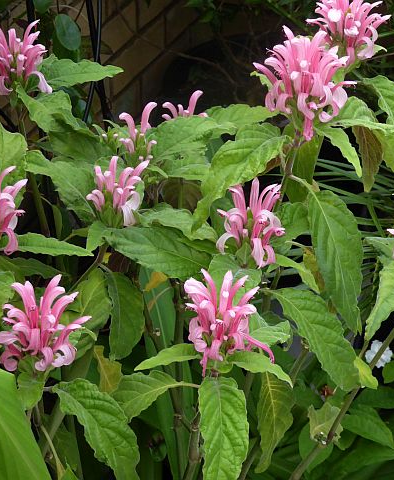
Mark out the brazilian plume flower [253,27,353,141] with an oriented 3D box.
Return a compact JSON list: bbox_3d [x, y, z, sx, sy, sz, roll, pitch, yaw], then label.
[{"bbox_3d":[0.117,-0.174,1.860,0.108,0.113,0.102,-1,14,0],"label":"brazilian plume flower"}]

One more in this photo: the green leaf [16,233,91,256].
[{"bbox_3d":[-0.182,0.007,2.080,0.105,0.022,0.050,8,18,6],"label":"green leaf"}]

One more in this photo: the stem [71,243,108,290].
[{"bbox_3d":[-0.126,0.031,1.970,0.016,0.066,0.018,32,9,6],"label":"stem"}]

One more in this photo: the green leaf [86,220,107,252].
[{"bbox_3d":[-0.128,-0.004,2.150,0.032,0.020,0.048,2,41,30],"label":"green leaf"}]

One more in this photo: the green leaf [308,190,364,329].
[{"bbox_3d":[0.158,0.022,1.920,0.050,0.158,0.030,-15,6,11],"label":"green leaf"}]

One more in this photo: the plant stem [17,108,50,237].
[{"bbox_3d":[-0.206,-0.085,2.120,0.009,0.162,0.009,-12,9,0],"label":"plant stem"}]

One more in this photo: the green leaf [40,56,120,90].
[{"bbox_3d":[-0.147,-0.211,2.120,0.102,0.018,0.048,6,38,3],"label":"green leaf"}]

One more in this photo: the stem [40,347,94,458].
[{"bbox_3d":[-0.150,0.185,1.930,0.009,0.137,0.009,26,9,0],"label":"stem"}]

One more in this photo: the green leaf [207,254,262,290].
[{"bbox_3d":[0.046,0.045,2.080,0.070,0.025,0.085,-1,41,-6],"label":"green leaf"}]

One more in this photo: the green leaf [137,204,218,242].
[{"bbox_3d":[-0.022,-0.021,1.980,0.090,0.020,0.044,22,35,5],"label":"green leaf"}]

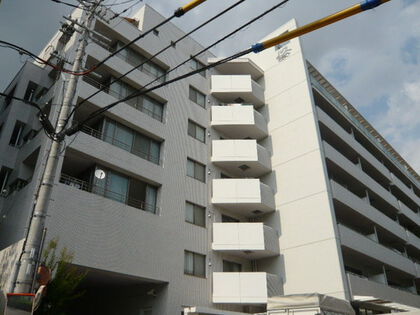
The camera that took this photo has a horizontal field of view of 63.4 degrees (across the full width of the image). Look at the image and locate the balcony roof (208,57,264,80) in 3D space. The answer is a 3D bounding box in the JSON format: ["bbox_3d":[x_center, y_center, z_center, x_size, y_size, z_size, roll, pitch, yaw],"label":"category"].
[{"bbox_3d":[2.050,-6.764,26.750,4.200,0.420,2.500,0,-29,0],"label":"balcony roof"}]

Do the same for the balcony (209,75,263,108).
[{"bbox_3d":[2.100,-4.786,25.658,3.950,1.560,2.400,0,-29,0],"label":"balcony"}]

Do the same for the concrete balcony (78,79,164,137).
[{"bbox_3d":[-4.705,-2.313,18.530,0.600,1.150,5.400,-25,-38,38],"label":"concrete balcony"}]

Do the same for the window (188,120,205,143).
[{"bbox_3d":[-0.835,-1.646,22.120,0.150,1.189,1.569,-24,-36,37],"label":"window"}]

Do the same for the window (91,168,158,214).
[{"bbox_3d":[-4.160,1.647,17.013,0.150,1.650,3.700,-25,-38,38],"label":"window"}]

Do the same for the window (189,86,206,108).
[{"bbox_3d":[-0.844,-4.107,23.456,0.150,1.189,1.569,-24,-36,37],"label":"window"}]

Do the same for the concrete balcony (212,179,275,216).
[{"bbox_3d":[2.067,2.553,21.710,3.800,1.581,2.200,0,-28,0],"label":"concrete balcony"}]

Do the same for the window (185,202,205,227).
[{"bbox_3d":[-0.818,3.297,19.526,0.120,1.200,1.650,-25,-38,38],"label":"window"}]

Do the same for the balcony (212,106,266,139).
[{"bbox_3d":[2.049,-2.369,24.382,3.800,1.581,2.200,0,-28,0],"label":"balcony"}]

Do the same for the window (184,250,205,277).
[{"bbox_3d":[-0.807,5.736,18.112,0.150,1.189,1.569,-24,-36,37],"label":"window"}]

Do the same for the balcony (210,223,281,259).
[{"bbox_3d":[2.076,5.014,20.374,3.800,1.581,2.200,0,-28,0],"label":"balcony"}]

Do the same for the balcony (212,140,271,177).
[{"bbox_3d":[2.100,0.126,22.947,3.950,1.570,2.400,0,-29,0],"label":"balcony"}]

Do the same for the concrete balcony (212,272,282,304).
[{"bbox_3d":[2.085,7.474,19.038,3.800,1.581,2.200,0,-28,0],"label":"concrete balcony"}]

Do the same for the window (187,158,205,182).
[{"bbox_3d":[-0.826,0.815,20.784,0.150,1.189,1.569,-24,-36,37],"label":"window"}]

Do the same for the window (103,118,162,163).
[{"bbox_3d":[-4.125,-0.804,18.407,0.150,1.650,3.600,-25,-38,38],"label":"window"}]

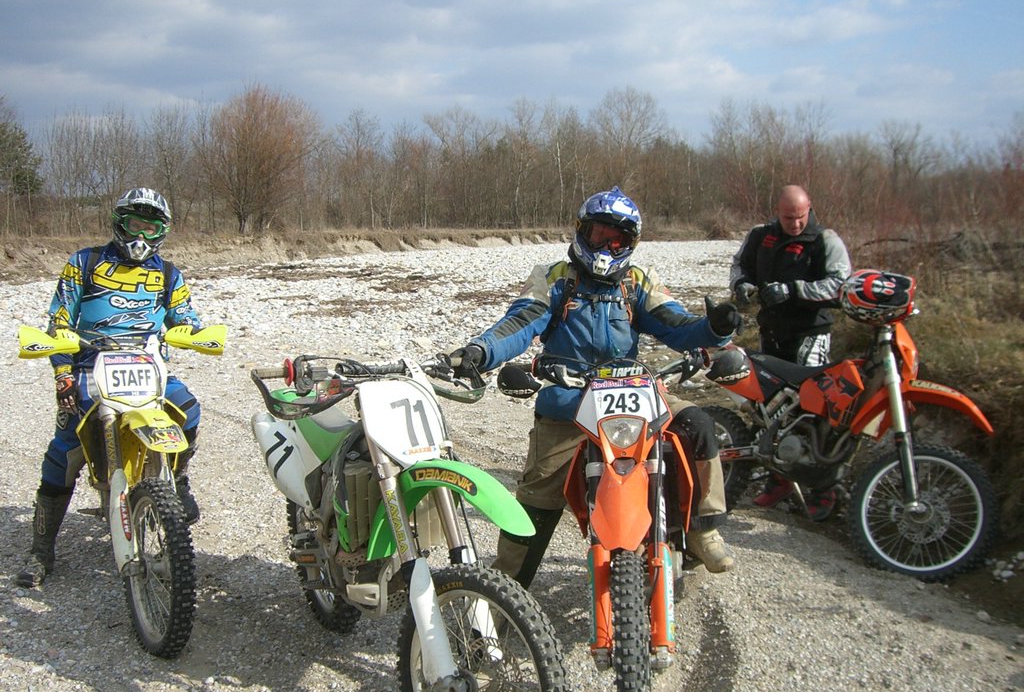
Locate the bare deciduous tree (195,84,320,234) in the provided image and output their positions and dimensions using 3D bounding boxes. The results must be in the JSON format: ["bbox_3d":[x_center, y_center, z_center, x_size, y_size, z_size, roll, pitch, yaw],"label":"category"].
[{"bbox_3d":[-9.952,-7.353,43.956,5.000,5.900,5.000,0,6,0],"label":"bare deciduous tree"}]

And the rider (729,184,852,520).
[{"bbox_3d":[1.552,0.050,6.264,0.660,1.830,0.500,5,8,35],"label":"rider"}]

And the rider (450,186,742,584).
[{"bbox_3d":[0.318,0.318,4.181,1.030,1.740,0.800,1,6,6],"label":"rider"}]

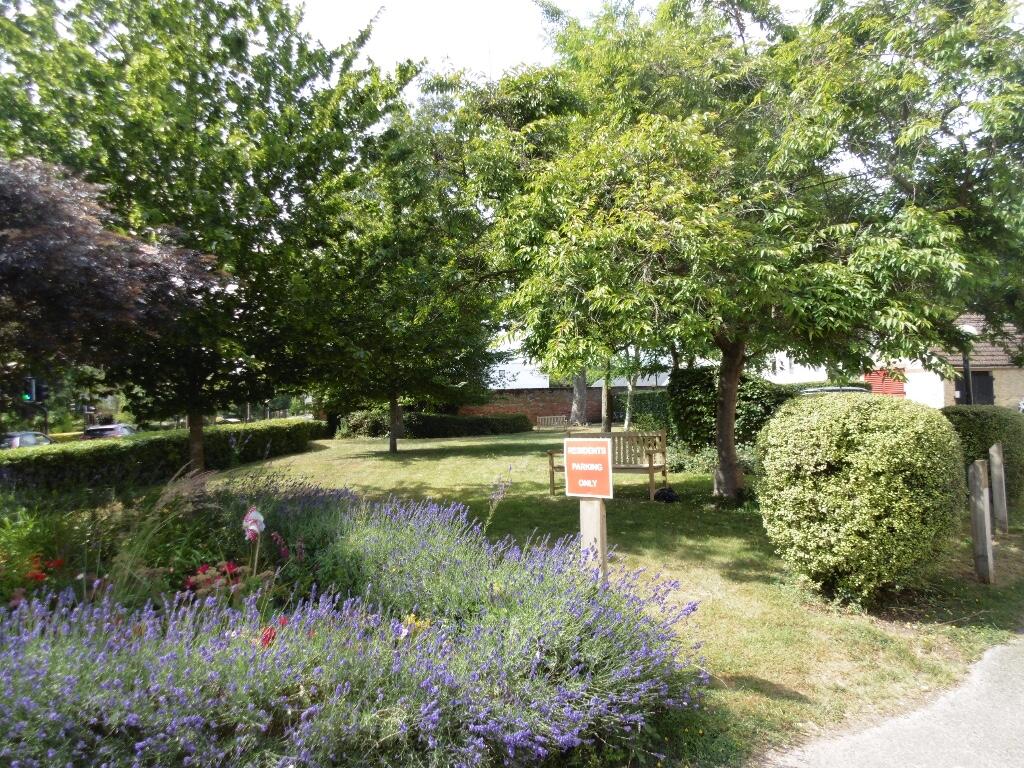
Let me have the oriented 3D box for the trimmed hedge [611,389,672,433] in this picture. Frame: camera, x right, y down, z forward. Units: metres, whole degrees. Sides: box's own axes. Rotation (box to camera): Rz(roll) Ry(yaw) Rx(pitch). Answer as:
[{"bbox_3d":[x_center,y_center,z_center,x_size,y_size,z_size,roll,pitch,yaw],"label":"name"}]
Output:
[{"bbox_3d":[6.766,1.292,34.000,2.950,1.900,1.800,-2,-2,6],"label":"trimmed hedge"}]

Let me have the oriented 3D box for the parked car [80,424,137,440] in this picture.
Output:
[{"bbox_3d":[-22.376,3.115,36.000,1.780,1.500,4.200,-2,-2,-10],"label":"parked car"}]

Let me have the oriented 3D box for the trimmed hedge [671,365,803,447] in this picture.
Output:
[{"bbox_3d":[5.128,0.656,14.800,3.000,2.060,2.000,-2,-2,12],"label":"trimmed hedge"}]

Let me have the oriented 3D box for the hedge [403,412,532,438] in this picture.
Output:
[{"bbox_3d":[-2.251,2.018,32.200,6.600,1.000,1.400,-1,-2,-23],"label":"hedge"}]

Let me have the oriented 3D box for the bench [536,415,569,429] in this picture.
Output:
[{"bbox_3d":[2.116,1.974,34.000,1.500,0.880,0.600,-2,-2,-12],"label":"bench"}]

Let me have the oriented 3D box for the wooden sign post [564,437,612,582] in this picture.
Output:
[{"bbox_3d":[0.473,0.921,3.820,0.285,1.170,0.140,-3,-2,26],"label":"wooden sign post"}]

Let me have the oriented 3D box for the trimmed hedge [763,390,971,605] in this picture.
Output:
[{"bbox_3d":[2.529,0.772,4.820,1.400,1.380,1.400,-3,-2,28],"label":"trimmed hedge"}]

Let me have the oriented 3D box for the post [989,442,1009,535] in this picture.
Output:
[{"bbox_3d":[4.659,0.988,6.200,0.110,0.880,0.110,-4,-3,43],"label":"post"}]

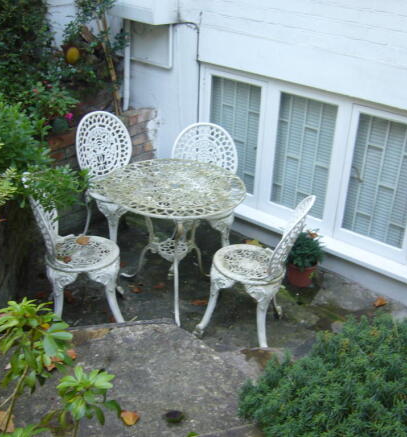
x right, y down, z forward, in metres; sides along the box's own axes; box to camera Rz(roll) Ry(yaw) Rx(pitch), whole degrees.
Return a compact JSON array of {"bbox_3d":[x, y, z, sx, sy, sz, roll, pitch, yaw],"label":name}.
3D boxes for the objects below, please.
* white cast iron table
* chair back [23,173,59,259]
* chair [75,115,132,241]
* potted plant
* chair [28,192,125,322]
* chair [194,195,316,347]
[{"bbox_3d":[-0.166,0.122,3.498,0.784,0.700,0.784,2,28,-1],"label":"white cast iron table"},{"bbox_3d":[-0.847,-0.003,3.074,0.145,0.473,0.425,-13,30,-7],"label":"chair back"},{"bbox_3d":[-0.575,-0.240,3.977,0.429,0.859,0.482,-20,35,-35],"label":"chair"},{"bbox_3d":[0.631,0.276,3.671,0.241,0.318,0.241,2,28,0],"label":"potted plant"},{"bbox_3d":[-0.684,0.163,3.206,0.482,0.859,0.429,-4,29,-12],"label":"chair"},{"bbox_3d":[0.288,0.222,3.167,0.482,0.859,0.429,16,31,25],"label":"chair"}]

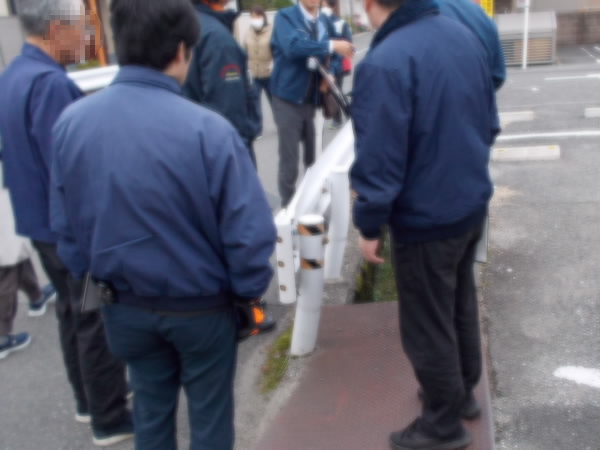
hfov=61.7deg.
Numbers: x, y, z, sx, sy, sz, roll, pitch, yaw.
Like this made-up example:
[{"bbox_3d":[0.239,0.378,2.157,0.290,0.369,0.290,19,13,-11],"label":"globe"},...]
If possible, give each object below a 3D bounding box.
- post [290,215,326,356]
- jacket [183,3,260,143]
[{"bbox_3d":[0.036,0.300,2.344,0.125,0.700,0.120,2,23,-2],"label":"post"},{"bbox_3d":[-0.399,-0.717,2.429,0.360,0.680,0.520,-12,25,-23],"label":"jacket"}]

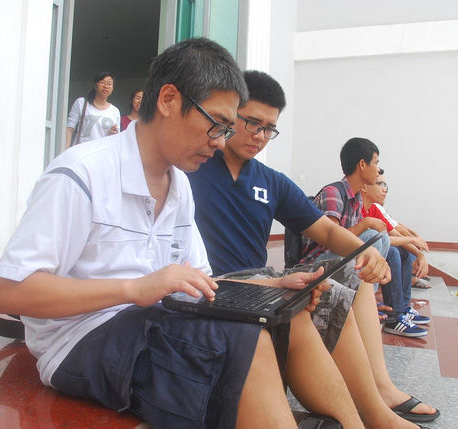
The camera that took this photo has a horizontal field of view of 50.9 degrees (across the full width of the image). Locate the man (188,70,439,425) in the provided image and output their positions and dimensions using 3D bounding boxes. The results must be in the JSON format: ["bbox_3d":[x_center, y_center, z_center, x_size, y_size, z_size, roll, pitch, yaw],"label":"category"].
[{"bbox_3d":[0.270,0.118,1.440,0.700,1.040,0.580,2,-2,33],"label":"man"}]

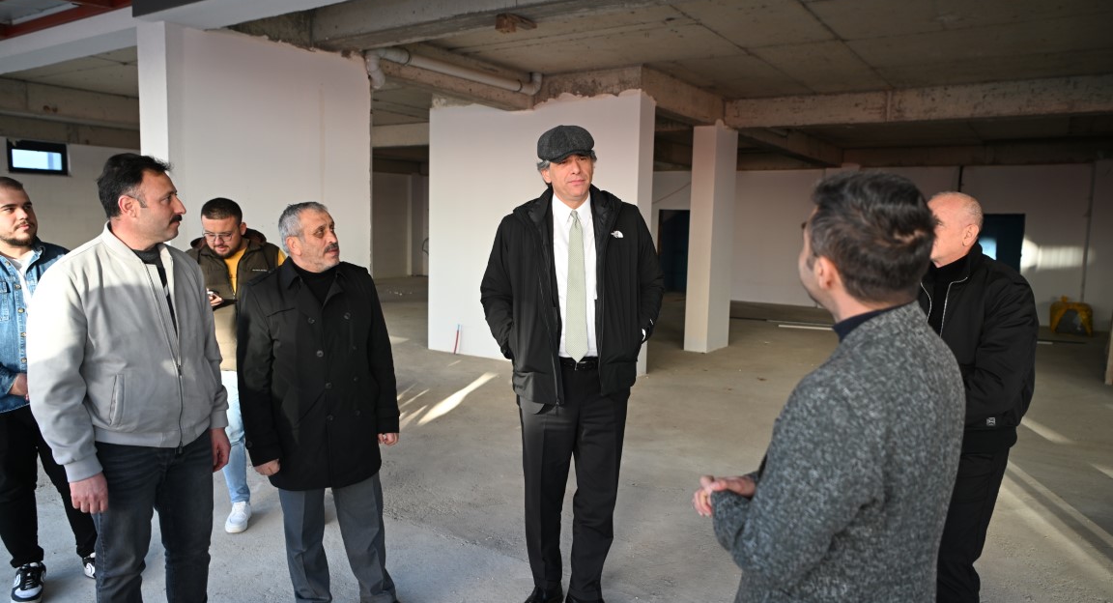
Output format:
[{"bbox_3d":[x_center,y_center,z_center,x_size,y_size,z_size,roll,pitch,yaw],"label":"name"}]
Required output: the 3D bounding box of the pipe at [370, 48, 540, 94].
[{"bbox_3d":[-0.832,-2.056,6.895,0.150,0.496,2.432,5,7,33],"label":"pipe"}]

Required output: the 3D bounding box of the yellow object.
[{"bbox_3d":[8.302,0.218,11.902,0.500,0.600,0.450,5,7,33],"label":"yellow object"}]

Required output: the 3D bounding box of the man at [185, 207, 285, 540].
[{"bbox_3d":[-1.663,0.314,3.829,0.560,1.674,0.440,1,6,-5],"label":"man"}]

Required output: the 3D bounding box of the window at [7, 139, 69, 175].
[{"bbox_3d":[-8.733,-2.411,12.488,0.100,0.541,0.874,5,7,33],"label":"window"}]

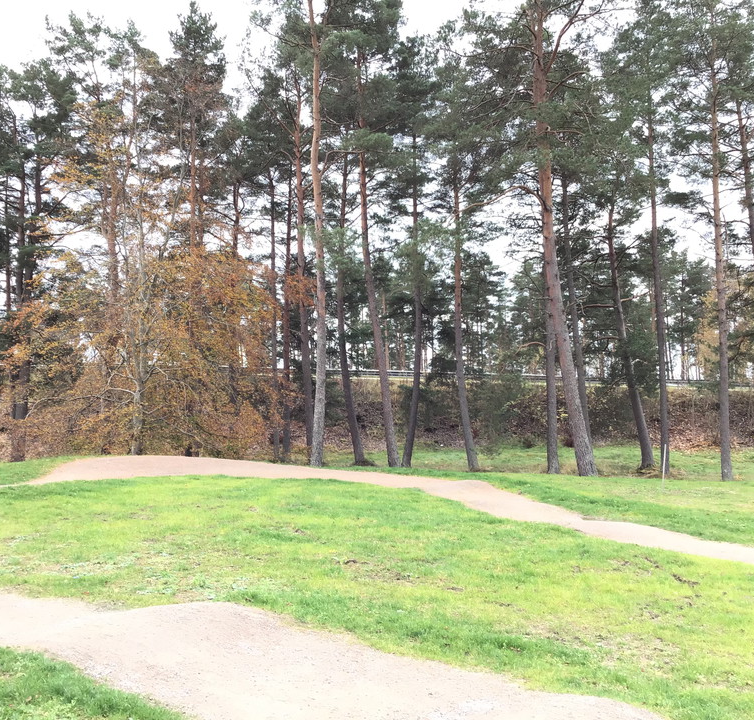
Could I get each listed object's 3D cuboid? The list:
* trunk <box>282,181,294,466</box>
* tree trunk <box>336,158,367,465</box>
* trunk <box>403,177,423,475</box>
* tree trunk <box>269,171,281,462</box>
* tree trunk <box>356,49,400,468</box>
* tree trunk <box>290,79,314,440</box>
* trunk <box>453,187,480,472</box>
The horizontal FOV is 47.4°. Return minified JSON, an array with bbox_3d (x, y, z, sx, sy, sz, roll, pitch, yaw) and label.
[{"bbox_3d":[-3.190,-1.572,31.354,0.325,10.416,0.308,0,-4,0],"label":"trunk"},{"bbox_3d":[-0.851,-1.708,29.154,0.402,10.458,0.382,-3,-4,0],"label":"tree trunk"},{"bbox_3d":[1.106,-1.255,27.519,0.348,9.401,0.331,2,-4,0],"label":"trunk"},{"bbox_3d":[-3.602,-1.596,30.352,0.279,10.370,0.265,-1,-4,0],"label":"tree trunk"},{"bbox_3d":[0.007,-3.354,27.460,0.487,13.599,0.462,-5,-4,0],"label":"tree trunk"},{"bbox_3d":[-2.573,-3.384,30.469,0.384,13.822,0.365,-2,-4,0],"label":"tree trunk"},{"bbox_3d":[2.621,-0.936,25.486,0.352,8.442,0.334,-3,-4,0],"label":"trunk"}]

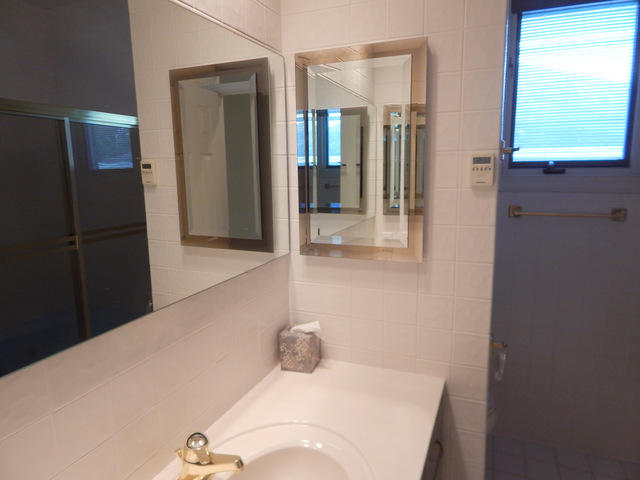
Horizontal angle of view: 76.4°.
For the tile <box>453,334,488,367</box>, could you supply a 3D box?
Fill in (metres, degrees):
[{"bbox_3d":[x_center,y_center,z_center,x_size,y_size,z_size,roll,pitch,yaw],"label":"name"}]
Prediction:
[{"bbox_3d":[0.466,0.338,1.255,0.105,0.108,0.008,3,10,22],"label":"tile"}]

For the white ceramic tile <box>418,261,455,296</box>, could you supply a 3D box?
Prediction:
[{"bbox_3d":[0.359,0.116,1.253,0.107,0.106,0.010,3,10,23],"label":"white ceramic tile"}]

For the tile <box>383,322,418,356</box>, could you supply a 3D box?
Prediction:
[{"bbox_3d":[0.264,0.328,1.336,0.108,0.108,0.008,3,10,22],"label":"tile"}]

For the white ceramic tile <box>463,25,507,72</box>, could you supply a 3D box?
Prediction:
[{"bbox_3d":[0.444,-0.521,1.108,0.100,0.106,0.010,3,10,23],"label":"white ceramic tile"}]

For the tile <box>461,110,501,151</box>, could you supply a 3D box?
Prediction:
[{"bbox_3d":[0.455,-0.311,1.150,0.105,0.108,0.008,3,10,22],"label":"tile"}]

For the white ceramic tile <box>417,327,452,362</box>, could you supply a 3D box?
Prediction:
[{"bbox_3d":[0.366,0.333,1.295,0.108,0.108,0.008,3,10,22],"label":"white ceramic tile"}]

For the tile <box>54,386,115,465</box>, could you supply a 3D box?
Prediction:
[{"bbox_3d":[-0.419,0.326,0.723,0.010,0.106,0.107,3,10,23],"label":"tile"}]

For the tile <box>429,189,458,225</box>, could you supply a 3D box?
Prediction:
[{"bbox_3d":[0.359,-0.098,1.226,0.108,0.108,0.010,3,10,22],"label":"tile"}]

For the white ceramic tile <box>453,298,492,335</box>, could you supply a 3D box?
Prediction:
[{"bbox_3d":[0.463,0.230,1.238,0.105,0.108,0.008,3,10,22],"label":"white ceramic tile"}]

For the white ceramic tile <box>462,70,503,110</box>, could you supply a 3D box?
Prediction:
[{"bbox_3d":[0.454,-0.418,1.134,0.105,0.108,0.010,3,10,22],"label":"white ceramic tile"}]

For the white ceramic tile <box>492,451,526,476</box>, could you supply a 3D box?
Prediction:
[{"bbox_3d":[0.970,1.151,2.080,0.149,0.010,0.149,3,10,22],"label":"white ceramic tile"}]

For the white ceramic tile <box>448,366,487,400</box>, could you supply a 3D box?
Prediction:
[{"bbox_3d":[0.468,0.446,1.272,0.105,0.108,0.008,3,10,22],"label":"white ceramic tile"}]

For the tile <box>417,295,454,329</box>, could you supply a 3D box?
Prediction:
[{"bbox_3d":[0.361,0.223,1.270,0.107,0.106,0.010,3,10,23],"label":"tile"}]

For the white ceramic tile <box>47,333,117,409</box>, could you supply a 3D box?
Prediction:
[{"bbox_3d":[-0.421,0.219,0.705,0.010,0.106,0.107,3,10,23],"label":"white ceramic tile"}]

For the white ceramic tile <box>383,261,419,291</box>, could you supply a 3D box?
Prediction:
[{"bbox_3d":[0.258,0.111,1.295,0.107,0.106,0.010,3,10,23],"label":"white ceramic tile"}]

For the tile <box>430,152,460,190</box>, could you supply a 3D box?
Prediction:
[{"bbox_3d":[0.358,-0.206,1.209,0.108,0.108,0.010,3,10,22],"label":"tile"}]

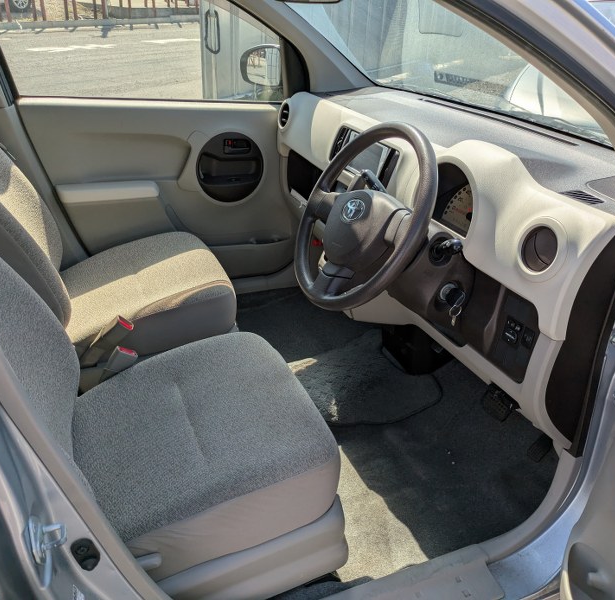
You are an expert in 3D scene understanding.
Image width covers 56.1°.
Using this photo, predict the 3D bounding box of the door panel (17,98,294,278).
[{"bbox_3d":[-0.428,-0.338,1.957,0.910,0.690,0.130,-10,30,-21],"label":"door panel"}]

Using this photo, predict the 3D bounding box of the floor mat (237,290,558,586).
[{"bbox_3d":[0.106,0.216,1.752,0.670,0.140,1.290,-10,30,-21],"label":"floor mat"}]

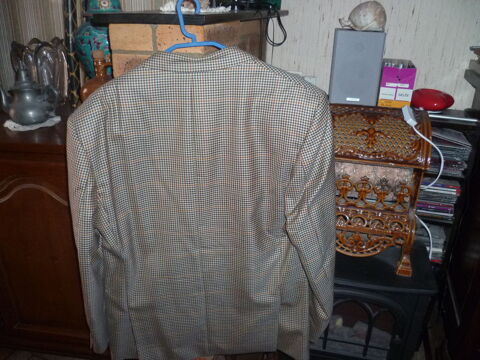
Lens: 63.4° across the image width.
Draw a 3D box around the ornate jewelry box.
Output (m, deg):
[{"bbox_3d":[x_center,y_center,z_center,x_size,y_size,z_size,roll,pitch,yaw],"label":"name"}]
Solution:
[{"bbox_3d":[0.367,0.007,1.202,0.335,0.450,0.260,6,23,10],"label":"ornate jewelry box"}]

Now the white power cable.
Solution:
[{"bbox_3d":[0.514,0.028,1.111,0.155,0.470,0.130,6,23,10],"label":"white power cable"}]

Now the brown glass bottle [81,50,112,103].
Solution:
[{"bbox_3d":[-0.513,-0.340,1.448,0.166,0.280,0.166,6,23,10],"label":"brown glass bottle"}]

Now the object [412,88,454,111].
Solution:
[{"bbox_3d":[0.574,-0.247,1.167,0.131,0.062,0.125,6,23,10],"label":"object"}]

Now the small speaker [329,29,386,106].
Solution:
[{"bbox_3d":[0.358,-0.347,1.196,0.138,0.208,0.150,6,23,10],"label":"small speaker"}]

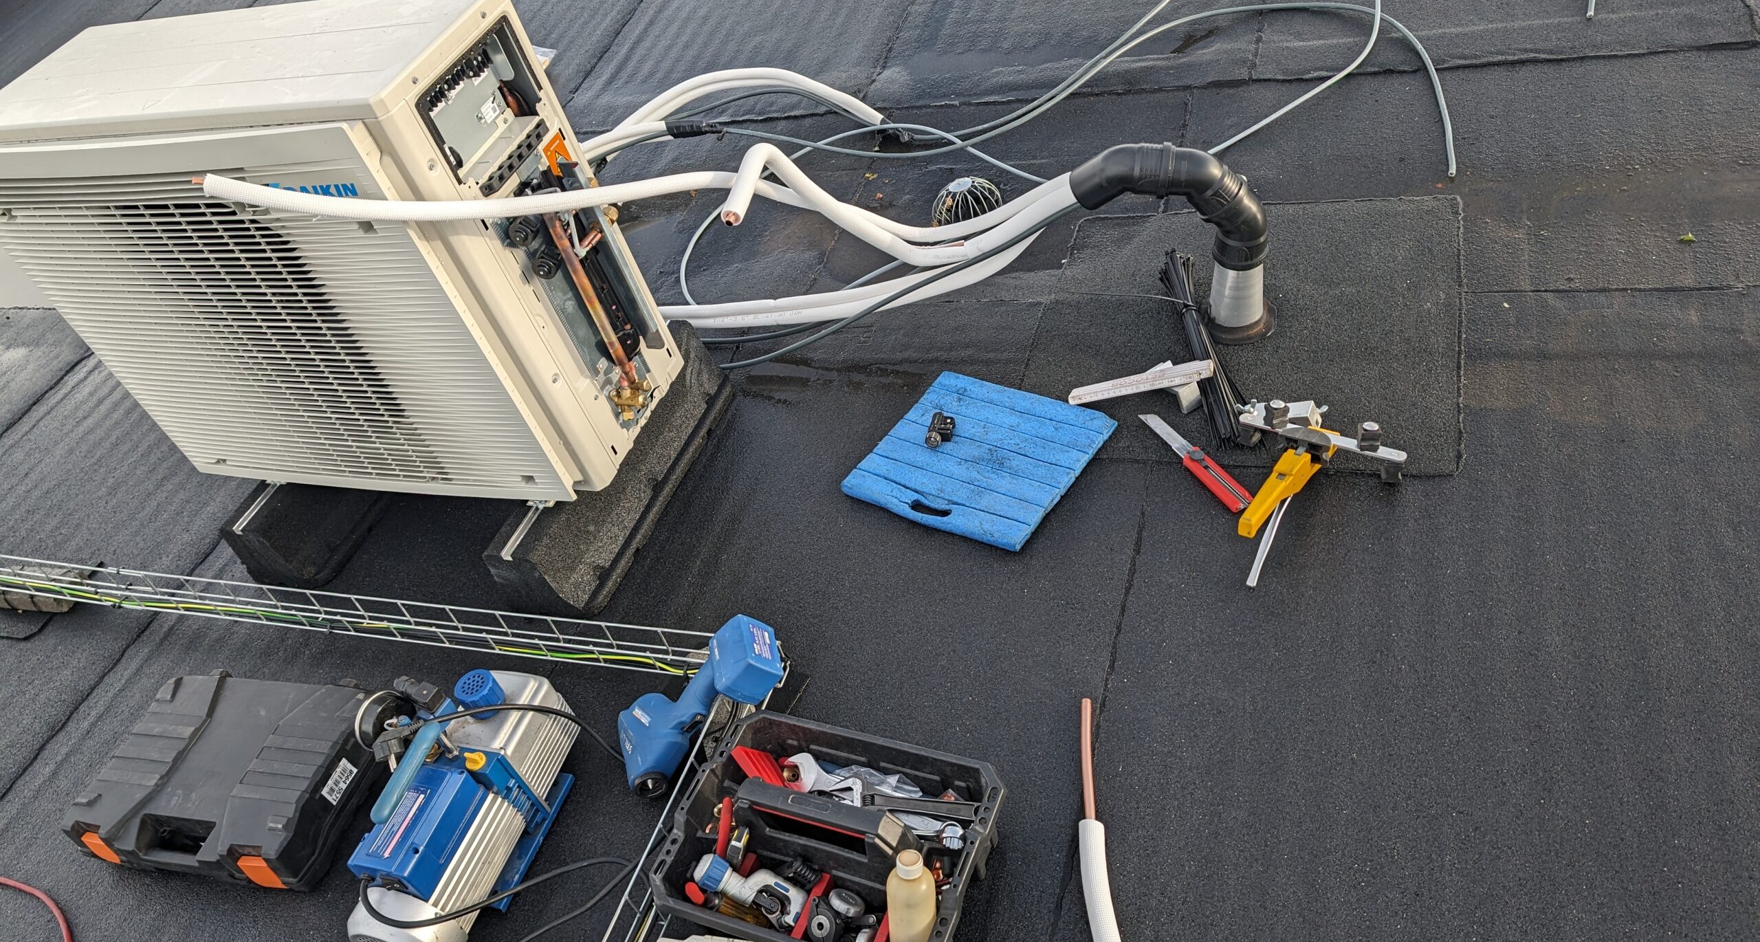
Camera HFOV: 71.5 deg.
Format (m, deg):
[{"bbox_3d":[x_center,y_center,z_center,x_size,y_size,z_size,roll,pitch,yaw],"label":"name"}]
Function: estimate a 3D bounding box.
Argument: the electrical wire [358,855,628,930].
[{"bbox_3d":[-0.502,0.543,1.603,0.313,0.144,0.078,-19,43,0],"label":"electrical wire"}]

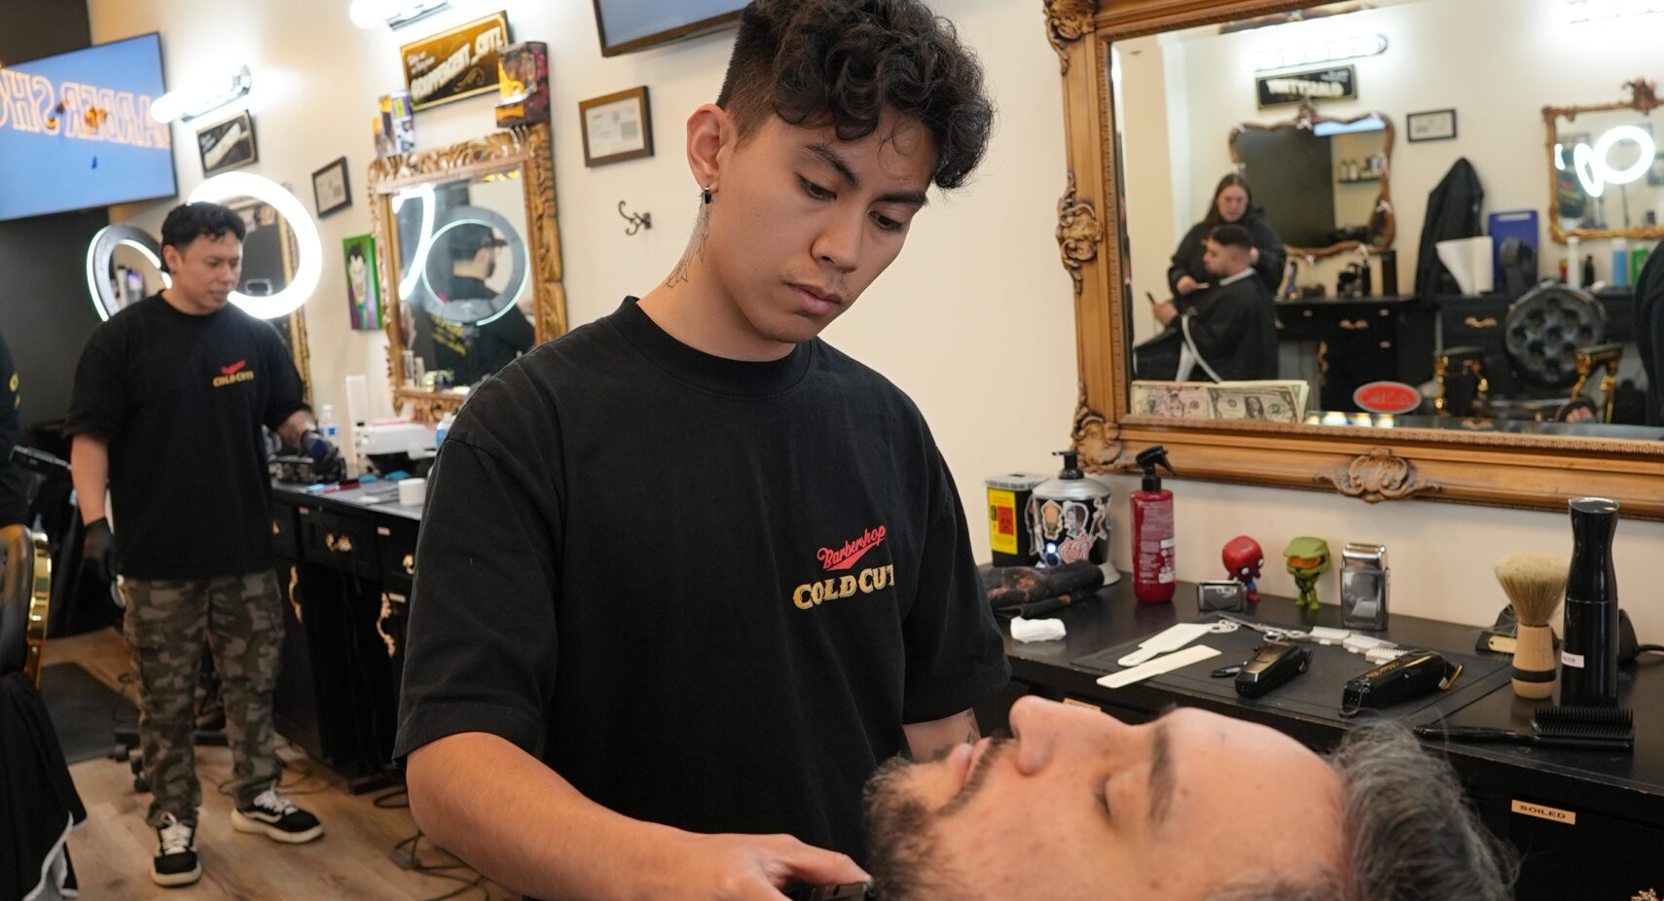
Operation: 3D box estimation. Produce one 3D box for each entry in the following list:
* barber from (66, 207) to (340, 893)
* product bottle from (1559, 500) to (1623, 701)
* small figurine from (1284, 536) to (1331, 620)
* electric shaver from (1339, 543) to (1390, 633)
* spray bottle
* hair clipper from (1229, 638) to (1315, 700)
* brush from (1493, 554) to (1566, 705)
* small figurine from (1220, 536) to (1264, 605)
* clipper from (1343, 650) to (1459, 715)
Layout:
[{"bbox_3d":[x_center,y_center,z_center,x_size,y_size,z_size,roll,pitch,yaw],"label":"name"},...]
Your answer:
[{"bbox_3d":[-1.680,0.235,3.800,0.620,1.750,0.480,-12,11,-35],"label":"barber"},{"bbox_3d":[0.932,0.181,1.698,0.071,0.255,0.071,-12,11,-40],"label":"product bottle"},{"bbox_3d":[0.725,0.187,2.117,0.072,0.110,0.065,3,13,42],"label":"small figurine"},{"bbox_3d":[0.792,0.206,2.059,0.062,0.125,0.036,3,12,42],"label":"electric shaver"},{"bbox_3d":[0.513,0.116,2.231,0.070,0.250,0.063,-7,9,-11],"label":"spray bottle"},{"bbox_3d":[0.580,0.289,1.807,0.145,0.042,0.042,-13,12,-41],"label":"hair clipper"},{"bbox_3d":[0.854,0.214,1.688,0.090,0.175,0.090,-13,12,-39],"label":"brush"},{"bbox_3d":[0.661,0.184,2.189,0.064,0.103,0.060,-9,10,-22],"label":"small figurine"},{"bbox_3d":[0.711,0.290,1.726,0.167,0.050,0.050,-8,9,-19],"label":"clipper"}]

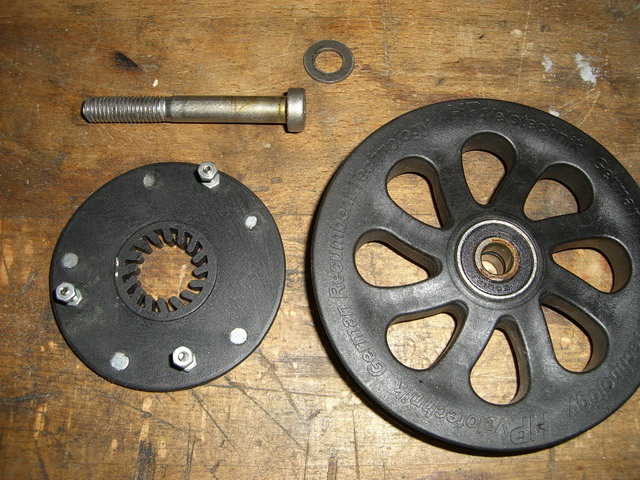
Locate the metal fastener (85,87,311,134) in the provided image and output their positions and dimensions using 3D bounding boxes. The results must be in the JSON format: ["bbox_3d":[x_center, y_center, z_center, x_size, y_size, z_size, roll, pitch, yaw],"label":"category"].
[{"bbox_3d":[-0.037,-0.039,0.209,0.067,0.013,0.013,0,73,1],"label":"metal fastener"}]

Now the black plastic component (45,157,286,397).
[{"bbox_3d":[-0.043,0.009,0.198,0.067,0.005,0.067,0,73,-1],"label":"black plastic component"}]

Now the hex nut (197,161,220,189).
[{"bbox_3d":[-0.032,-0.019,0.201,0.005,0.006,0.005,0,73,-1],"label":"hex nut"}]

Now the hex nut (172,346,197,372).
[{"bbox_3d":[-0.036,0.031,0.186,0.005,0.006,0.005,0,73,-1],"label":"hex nut"}]

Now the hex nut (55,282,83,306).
[{"bbox_3d":[-0.068,0.015,0.190,0.005,0.006,0.005,0,73,-1],"label":"hex nut"}]

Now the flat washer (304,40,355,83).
[{"bbox_3d":[0.003,-0.056,0.220,0.016,0.002,0.016,0,73,-1],"label":"flat washer"}]

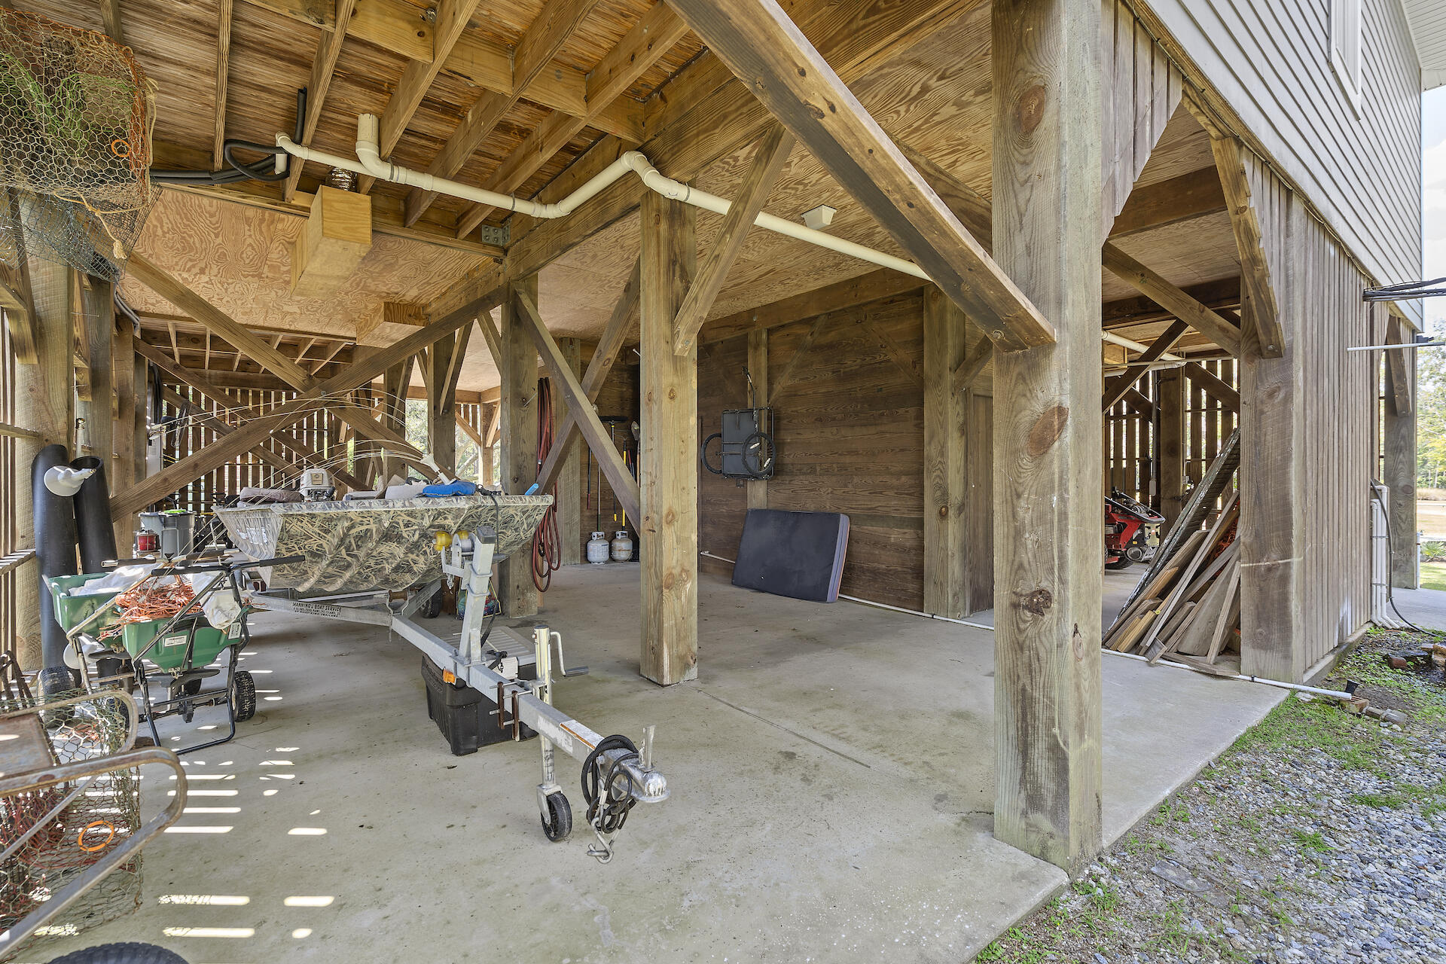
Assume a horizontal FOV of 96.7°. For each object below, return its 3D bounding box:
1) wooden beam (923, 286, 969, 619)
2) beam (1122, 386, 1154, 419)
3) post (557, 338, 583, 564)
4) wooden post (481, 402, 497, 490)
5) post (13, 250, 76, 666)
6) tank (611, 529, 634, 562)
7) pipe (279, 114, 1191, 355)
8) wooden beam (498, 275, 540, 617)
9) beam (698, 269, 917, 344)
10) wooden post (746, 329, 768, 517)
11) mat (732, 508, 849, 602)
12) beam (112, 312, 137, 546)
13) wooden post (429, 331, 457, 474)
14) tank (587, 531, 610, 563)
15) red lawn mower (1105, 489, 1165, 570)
[{"bbox_3d":[1.972,-0.261,5.730,0.250,2.880,0.250,-1,1,-38],"label":"wooden beam"},{"bbox_3d":[6.276,-1.368,9.911,0.091,0.146,1.220,0,44,-38],"label":"beam"},{"bbox_3d":[-2.132,-0.415,8.915,0.250,3.060,0.250,-1,1,-38],"label":"post"},{"bbox_3d":[-5.268,-0.348,14.397,0.240,2.800,0.240,-1,1,-38],"label":"wooden post"},{"bbox_3d":[-4.549,-0.266,4.322,0.260,2.930,0.260,-1,1,-38],"label":"post"},{"bbox_3d":[-1.490,0.957,9.500,0.312,0.460,0.312,0,0,0],"label":"tank"},{"bbox_3d":[2.060,-1.793,5.911,10.200,0.420,0.980,-1,1,-38],"label":"pipe"},{"bbox_3d":[-1.857,-0.305,5.875,0.250,3.026,0.250,0,0,-38],"label":"wooden beam"},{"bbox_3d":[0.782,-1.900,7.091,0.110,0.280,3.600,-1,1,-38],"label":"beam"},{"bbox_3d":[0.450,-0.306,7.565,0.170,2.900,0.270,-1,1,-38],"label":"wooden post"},{"bbox_3d":[0.725,0.784,7.099,0.141,0.895,1.407,17,-11,-40],"label":"mat"},{"bbox_3d":[-7.084,-0.379,7.558,0.250,3.172,0.250,0,0,-38],"label":"beam"},{"bbox_3d":[-3.415,-0.330,7.816,0.250,2.950,0.250,-1,1,-38],"label":"wooden post"},{"bbox_3d":[-1.720,0.914,8.900,0.310,0.460,0.310,0,1,-11],"label":"tank"},{"bbox_3d":[5.321,0.647,9.256,1.070,1.100,1.750,0,0,-38],"label":"red lawn mower"}]

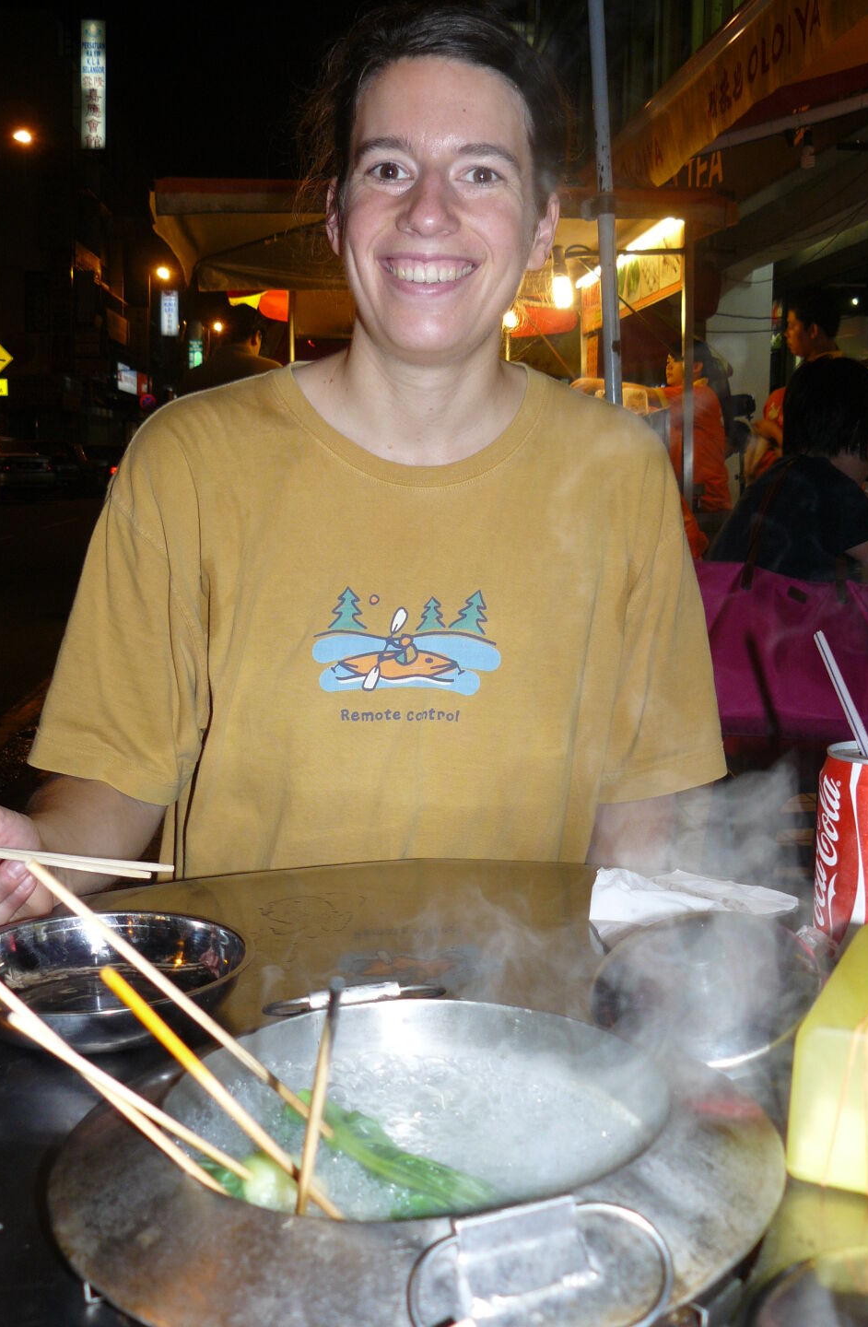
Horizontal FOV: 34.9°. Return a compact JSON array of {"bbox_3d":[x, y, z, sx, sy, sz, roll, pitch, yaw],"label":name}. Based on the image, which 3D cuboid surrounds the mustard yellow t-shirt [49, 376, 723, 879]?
[{"bbox_3d":[-0.045,0.080,1.045,0.495,0.590,0.280,0,9,-3],"label":"mustard yellow t-shirt"}]

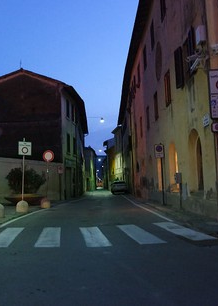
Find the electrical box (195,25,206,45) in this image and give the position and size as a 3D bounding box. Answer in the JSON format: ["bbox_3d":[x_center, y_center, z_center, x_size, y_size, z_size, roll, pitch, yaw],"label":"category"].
[{"bbox_3d":[2.607,-3.319,8.681,0.180,0.430,0.310,-1,-6,-4],"label":"electrical box"}]

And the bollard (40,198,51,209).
[{"bbox_3d":[-3.086,2.451,14.974,0.510,0.490,0.510,-2,-6,0],"label":"bollard"}]

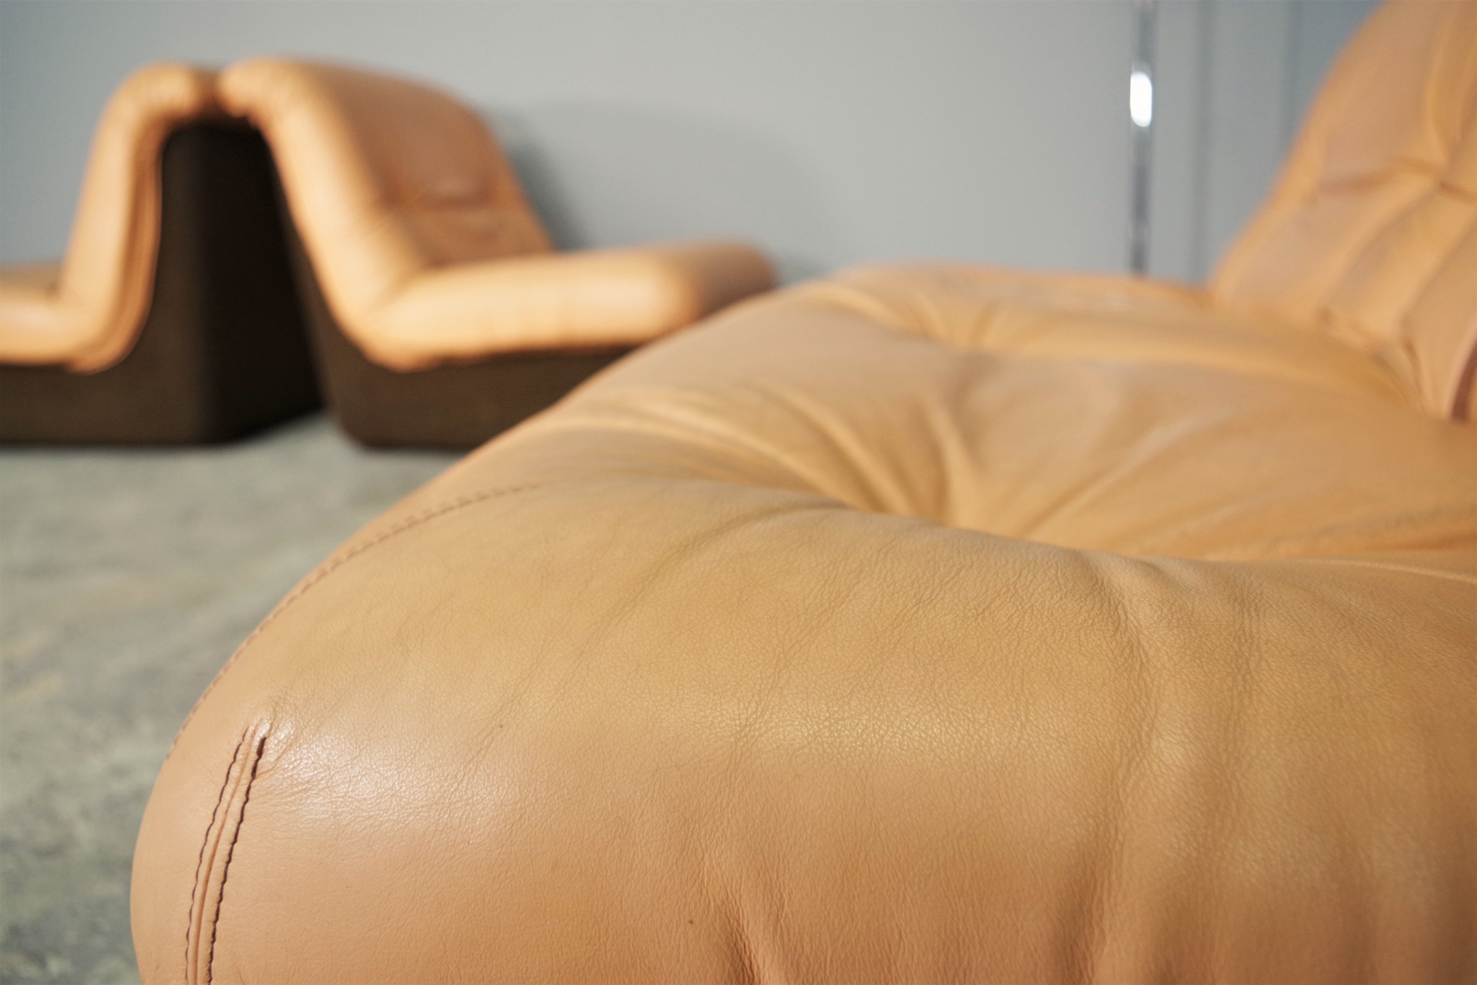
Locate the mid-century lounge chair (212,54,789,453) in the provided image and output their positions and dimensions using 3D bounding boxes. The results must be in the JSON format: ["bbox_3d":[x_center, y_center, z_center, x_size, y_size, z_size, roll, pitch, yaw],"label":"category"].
[{"bbox_3d":[-0.406,-0.499,2.276,0.900,0.700,0.720,2,15,13],"label":"mid-century lounge chair"}]

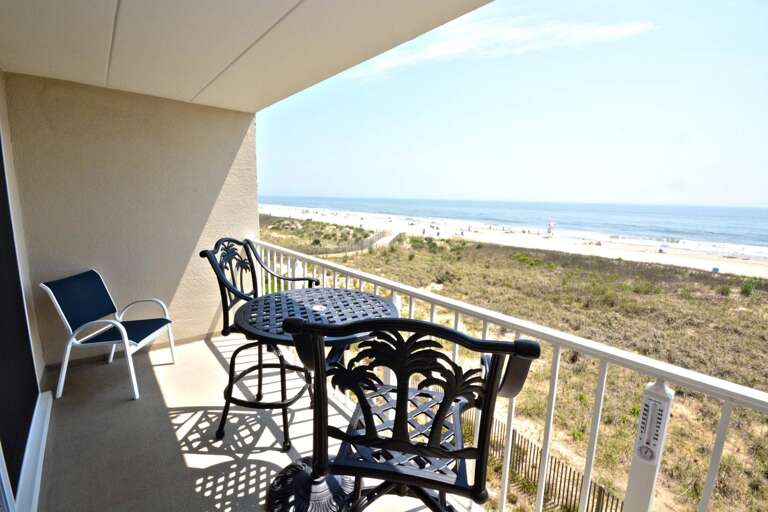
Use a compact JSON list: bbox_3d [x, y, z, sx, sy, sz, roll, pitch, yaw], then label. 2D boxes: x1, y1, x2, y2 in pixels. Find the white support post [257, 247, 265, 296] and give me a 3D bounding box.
[{"bbox_3d":[-1.340,0.407,3.498,0.060,1.000,0.060,-8,13,-41],"label":"white support post"}]

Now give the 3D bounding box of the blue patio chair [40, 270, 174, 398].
[{"bbox_3d":[-2.196,0.607,2.631,0.630,0.880,0.570,1,10,-4],"label":"blue patio chair"}]

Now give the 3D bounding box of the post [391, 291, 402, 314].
[{"bbox_3d":[0.040,0.705,1.972,0.062,1.000,0.062,-8,13,-41],"label":"post"}]

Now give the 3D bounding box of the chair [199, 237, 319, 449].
[{"bbox_3d":[-0.797,0.528,2.151,0.550,1.260,0.590,2,10,3],"label":"chair"}]

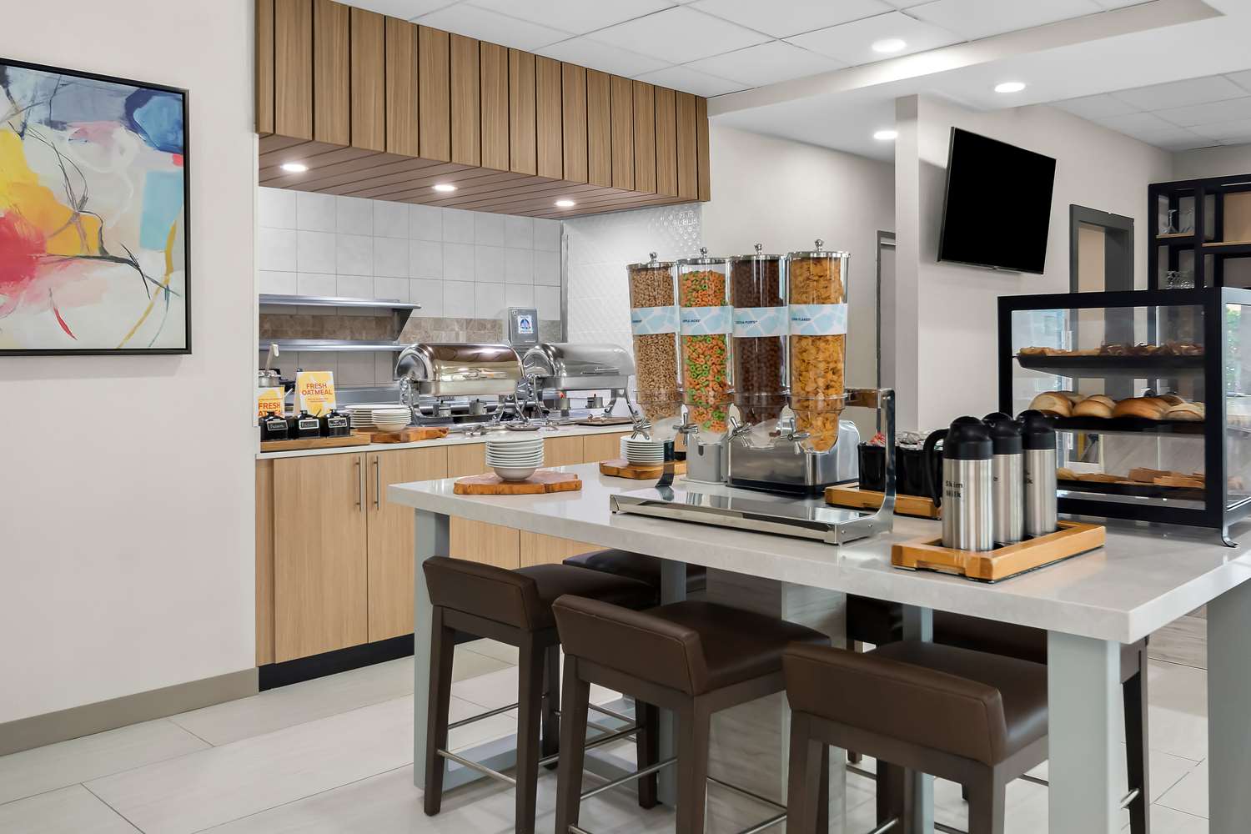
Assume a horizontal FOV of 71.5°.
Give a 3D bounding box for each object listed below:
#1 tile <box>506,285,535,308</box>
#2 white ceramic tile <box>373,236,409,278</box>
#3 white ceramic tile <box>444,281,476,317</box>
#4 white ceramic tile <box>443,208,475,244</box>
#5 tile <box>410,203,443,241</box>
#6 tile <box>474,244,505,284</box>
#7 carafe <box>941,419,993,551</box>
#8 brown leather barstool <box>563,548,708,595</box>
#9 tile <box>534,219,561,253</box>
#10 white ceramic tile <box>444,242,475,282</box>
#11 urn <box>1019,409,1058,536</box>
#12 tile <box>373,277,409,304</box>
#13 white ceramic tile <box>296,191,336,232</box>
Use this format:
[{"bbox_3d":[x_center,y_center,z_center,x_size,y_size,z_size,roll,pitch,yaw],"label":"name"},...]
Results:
[{"bbox_3d":[-0.610,-0.660,5.003,0.200,0.200,0.010,-2,3,-40],"label":"tile"},{"bbox_3d":[-1.215,-0.828,4.500,0.197,0.200,0.010,-2,4,-41],"label":"white ceramic tile"},{"bbox_3d":[-0.908,-0.646,4.760,0.197,0.190,0.010,-2,4,-41],"label":"white ceramic tile"},{"bbox_3d":[-0.906,-1.042,4.737,0.197,0.190,0.010,-2,4,-41],"label":"white ceramic tile"},{"bbox_3d":[-1.059,-1.033,4.613,0.197,0.190,0.010,-2,4,-41],"label":"tile"},{"bbox_3d":[-0.761,-0.854,4.879,0.200,0.200,0.010,-2,3,-40],"label":"tile"},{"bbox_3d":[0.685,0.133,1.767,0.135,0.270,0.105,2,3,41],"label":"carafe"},{"bbox_3d":[0.134,0.759,2.970,0.490,0.730,0.480,-3,4,-44],"label":"brown leather barstool"},{"bbox_3d":[-0.456,-1.068,5.101,0.197,0.190,0.010,-2,4,-41],"label":"tile"},{"bbox_3d":[-0.910,-0.845,4.757,0.200,0.200,0.010,-2,3,-40],"label":"white ceramic tile"},{"bbox_3d":[0.951,0.131,2.056,0.150,0.295,0.112,3,4,43],"label":"urn"},{"bbox_3d":[-1.286,-0.659,4.771,0.215,0.217,0.012,-3,4,-41],"label":"tile"},{"bbox_3d":[-1.514,-1.007,4.264,0.200,0.188,0.010,-2,3,-40],"label":"white ceramic tile"}]

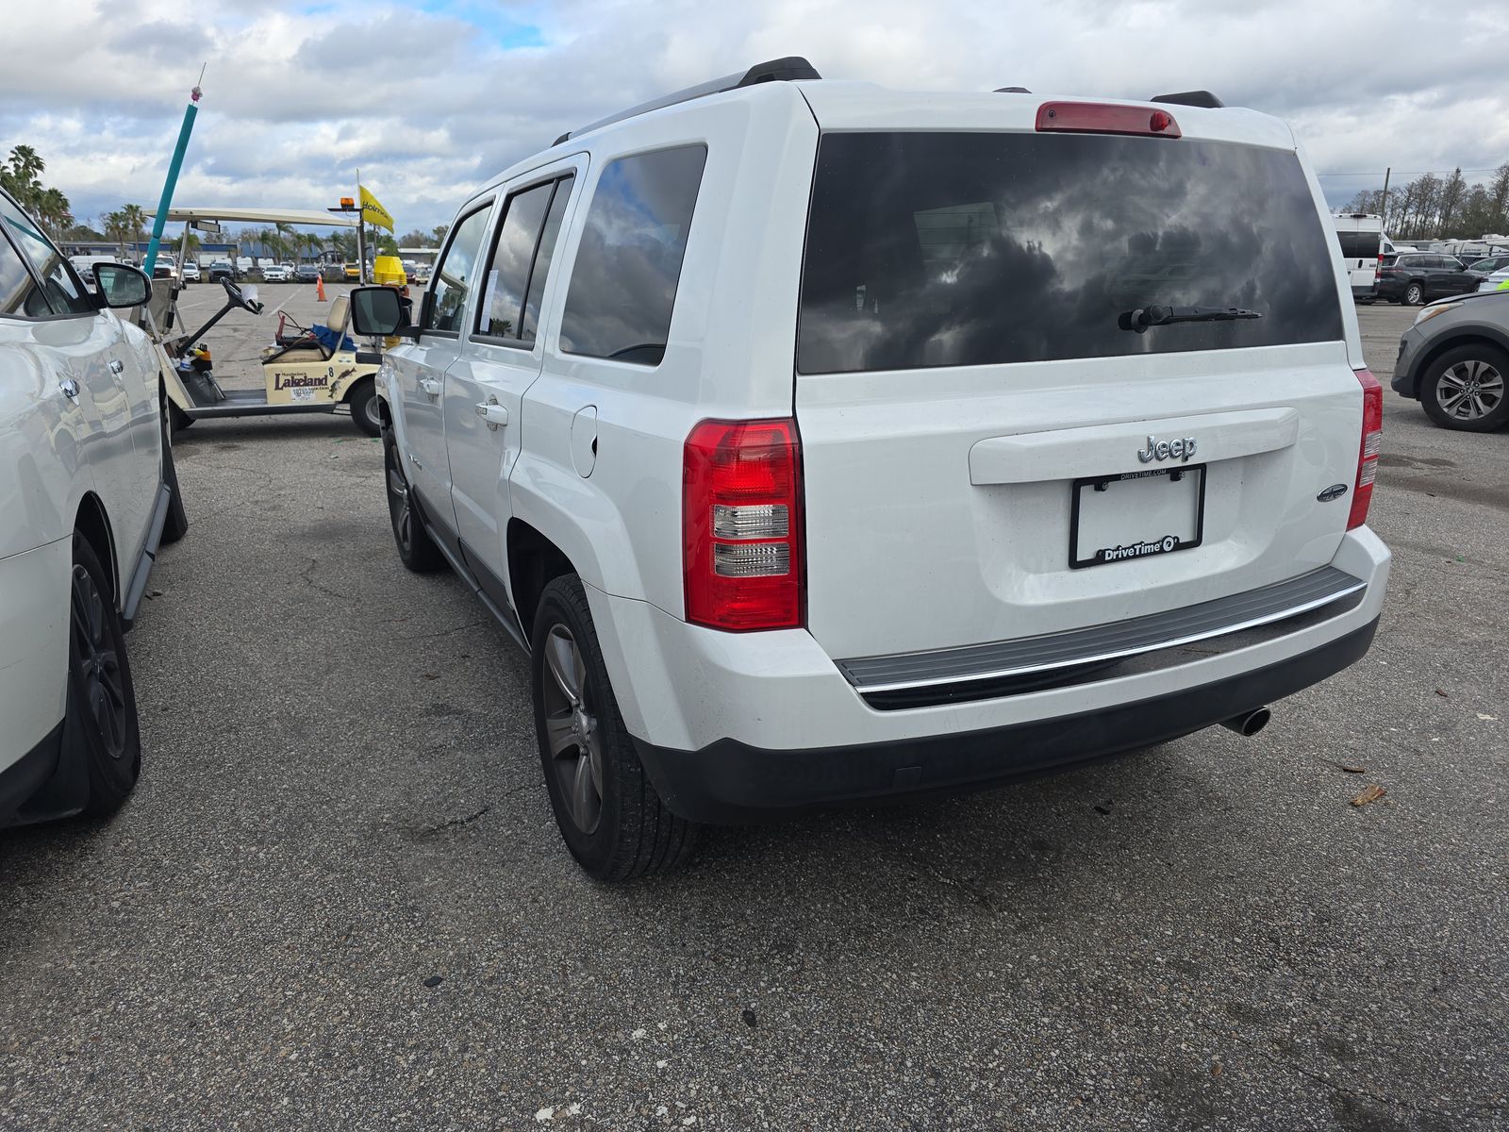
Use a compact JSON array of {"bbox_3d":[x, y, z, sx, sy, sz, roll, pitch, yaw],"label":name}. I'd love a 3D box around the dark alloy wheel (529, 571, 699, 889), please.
[{"bbox_3d":[-0.322,0.339,2.246,0.220,0.690,0.690,-8,18,-24],"label":"dark alloy wheel"}]

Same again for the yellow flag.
[{"bbox_3d":[-3.006,-2.842,7.976,0.290,0.390,0.080,-1,17,1],"label":"yellow flag"}]

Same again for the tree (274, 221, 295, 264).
[{"bbox_3d":[-57.163,-38.264,122.000,2.450,7.100,2.450,-8,18,-23],"label":"tree"}]

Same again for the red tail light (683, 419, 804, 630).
[{"bbox_3d":[-0.018,-0.061,1.536,0.155,0.335,0.150,-8,18,-24],"label":"red tail light"}]

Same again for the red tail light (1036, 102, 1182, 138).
[{"bbox_3d":[0.592,-0.753,1.690,0.325,0.062,0.050,-8,10,-24],"label":"red tail light"}]

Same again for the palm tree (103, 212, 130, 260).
[{"bbox_3d":[-77.604,-38.945,122.000,3.130,8.610,3.130,-10,19,-30],"label":"palm tree"}]

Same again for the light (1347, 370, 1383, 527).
[{"bbox_3d":[1.258,-0.249,2.111,0.155,0.335,0.150,-8,18,-24],"label":"light"}]

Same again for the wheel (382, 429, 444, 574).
[{"bbox_3d":[-1.472,-0.323,4.522,0.220,0.690,0.690,-9,19,-27],"label":"wheel"}]

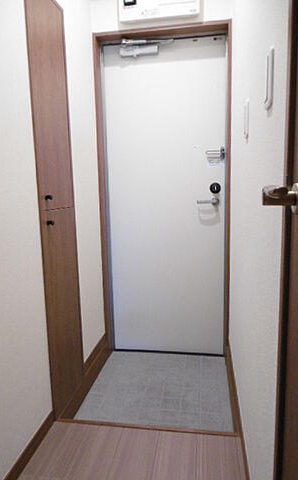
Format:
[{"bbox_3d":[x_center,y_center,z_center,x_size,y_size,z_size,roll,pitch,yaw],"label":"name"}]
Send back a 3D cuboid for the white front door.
[{"bbox_3d":[0.107,-0.219,2.122,0.754,1.980,0.040,0,8,9],"label":"white front door"}]

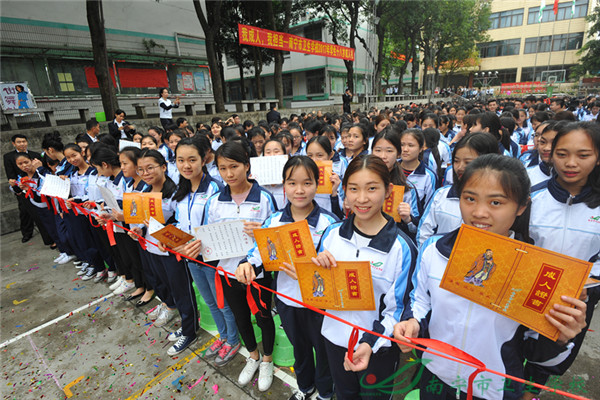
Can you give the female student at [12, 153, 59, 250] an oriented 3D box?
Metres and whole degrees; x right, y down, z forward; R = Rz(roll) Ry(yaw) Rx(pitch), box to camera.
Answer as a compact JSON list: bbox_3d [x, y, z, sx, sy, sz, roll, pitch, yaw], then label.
[{"bbox_3d":[-3.700,0.030,4.220,0.520,1.420,0.550,5,21,18],"label":"female student"}]

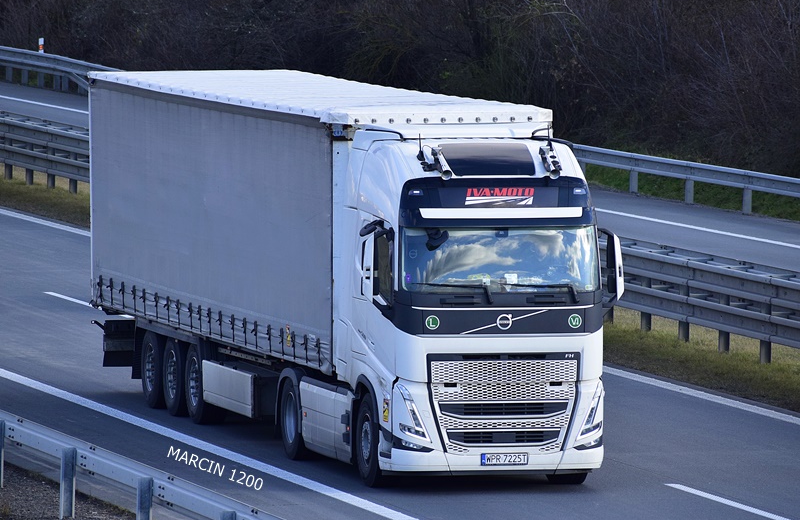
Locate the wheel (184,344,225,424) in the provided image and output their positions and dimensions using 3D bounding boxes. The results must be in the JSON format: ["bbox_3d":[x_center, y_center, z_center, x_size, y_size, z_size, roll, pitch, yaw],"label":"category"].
[{"bbox_3d":[-2.354,1.486,89.461,0.365,1.040,1.040,-1,3,-14],"label":"wheel"}]

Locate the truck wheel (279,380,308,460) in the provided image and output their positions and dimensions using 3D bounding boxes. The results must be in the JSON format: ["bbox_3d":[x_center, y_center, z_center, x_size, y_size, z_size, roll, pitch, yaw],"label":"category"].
[{"bbox_3d":[-1.121,1.796,84.426,0.340,1.000,1.000,-1,3,-14],"label":"truck wheel"}]

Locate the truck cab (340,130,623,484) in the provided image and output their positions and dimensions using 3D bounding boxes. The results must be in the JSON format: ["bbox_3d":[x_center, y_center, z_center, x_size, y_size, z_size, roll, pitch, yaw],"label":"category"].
[{"bbox_3d":[0.833,0.534,80.940,2.750,3.850,2.600,-1,3,-14],"label":"truck cab"}]

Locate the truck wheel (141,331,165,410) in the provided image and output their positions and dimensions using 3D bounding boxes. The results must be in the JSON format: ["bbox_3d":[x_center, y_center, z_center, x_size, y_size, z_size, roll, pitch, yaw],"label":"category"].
[{"bbox_3d":[-2.981,1.339,91.997,0.365,1.040,1.040,-1,3,-14],"label":"truck wheel"}]

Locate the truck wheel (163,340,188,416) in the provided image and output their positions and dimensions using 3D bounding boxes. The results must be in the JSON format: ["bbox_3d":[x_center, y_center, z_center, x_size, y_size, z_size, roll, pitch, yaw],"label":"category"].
[{"bbox_3d":[-2.668,1.412,90.729,0.365,1.040,1.040,-1,3,-14],"label":"truck wheel"}]

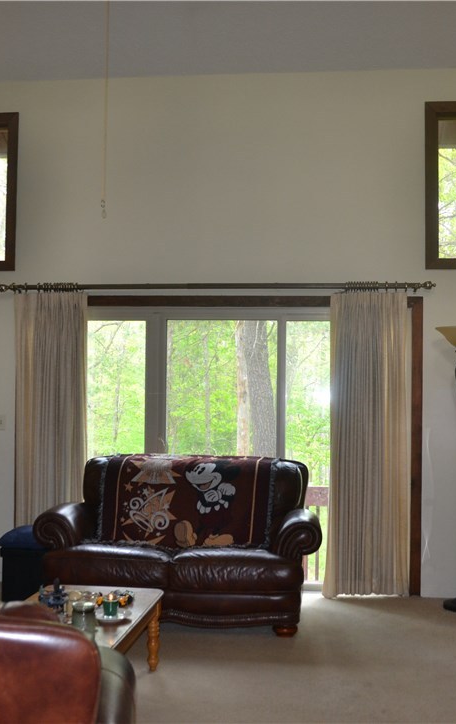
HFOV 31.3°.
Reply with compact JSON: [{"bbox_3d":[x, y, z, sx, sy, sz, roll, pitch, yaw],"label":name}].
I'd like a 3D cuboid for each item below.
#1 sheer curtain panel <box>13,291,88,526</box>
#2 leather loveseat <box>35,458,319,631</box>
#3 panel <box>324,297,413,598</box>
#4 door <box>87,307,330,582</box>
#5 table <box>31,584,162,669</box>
[{"bbox_3d":[-1.273,0.535,5.784,0.560,2.060,0.120,1,-2,6],"label":"sheer curtain panel"},{"bbox_3d":[-0.255,1.089,5.077,1.655,0.960,0.940,1,-2,6],"label":"leather loveseat"},{"bbox_3d":[0.965,0.563,5.623,0.599,2.110,0.120,0,-2,6],"label":"panel"},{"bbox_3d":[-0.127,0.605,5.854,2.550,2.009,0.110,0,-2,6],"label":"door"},{"bbox_3d":[-0.706,1.331,3.591,0.640,0.400,1.180,0,-2,6],"label":"table"}]

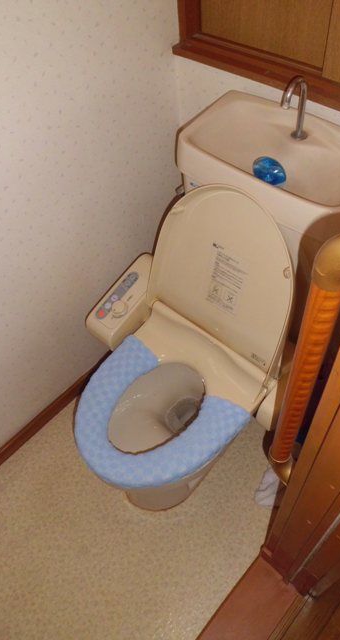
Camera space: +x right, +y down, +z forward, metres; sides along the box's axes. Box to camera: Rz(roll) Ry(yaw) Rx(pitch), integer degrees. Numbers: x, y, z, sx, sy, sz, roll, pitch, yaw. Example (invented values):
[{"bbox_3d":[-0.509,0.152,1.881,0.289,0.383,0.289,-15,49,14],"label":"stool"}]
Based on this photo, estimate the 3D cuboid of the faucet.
[{"bbox_3d":[0.248,-0.410,0.943,0.035,0.137,0.088,35,64,27],"label":"faucet"}]

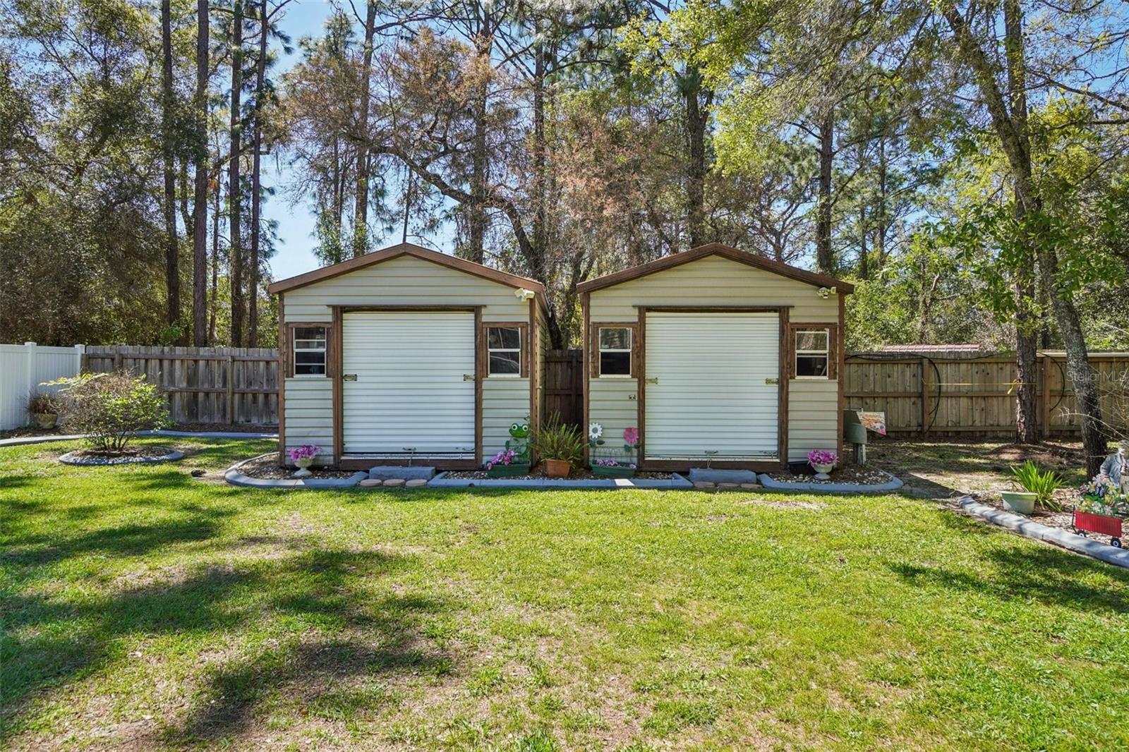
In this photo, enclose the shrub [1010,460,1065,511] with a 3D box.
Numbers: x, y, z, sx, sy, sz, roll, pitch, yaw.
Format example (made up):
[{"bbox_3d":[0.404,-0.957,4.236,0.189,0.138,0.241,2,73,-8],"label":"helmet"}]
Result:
[{"bbox_3d":[4.721,1.090,6.880,0.480,0.490,0.450,0,1,0],"label":"shrub"}]

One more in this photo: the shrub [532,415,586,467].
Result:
[{"bbox_3d":[-0.074,0.832,8.920,0.660,0.650,0.600,0,1,0],"label":"shrub"}]

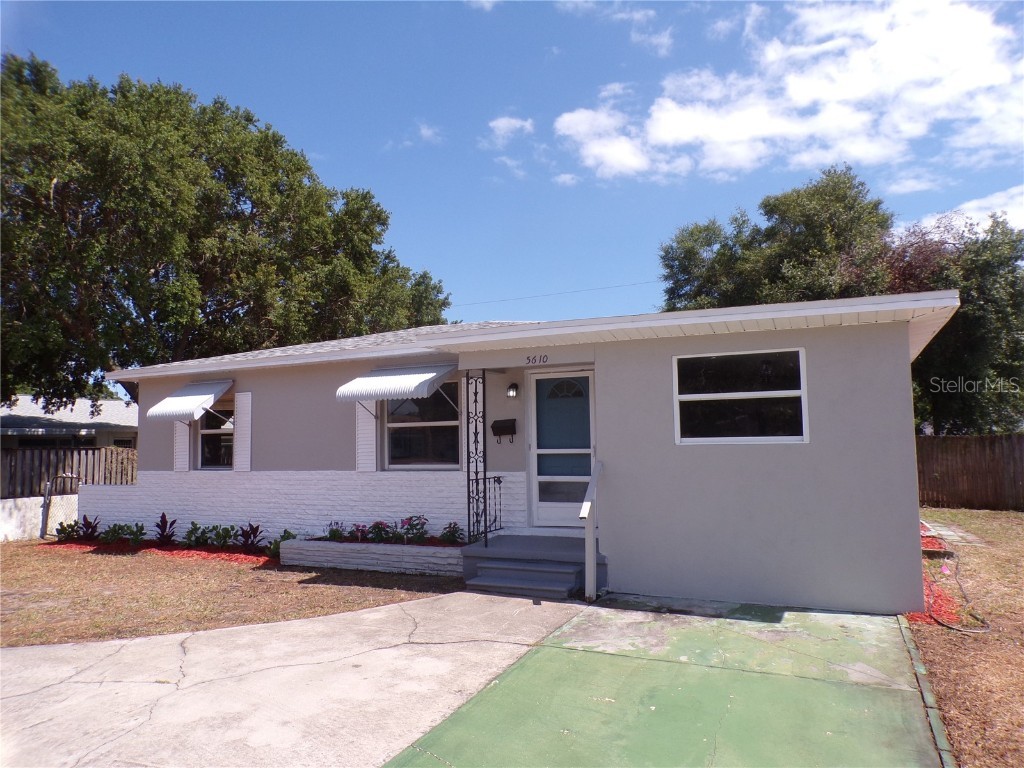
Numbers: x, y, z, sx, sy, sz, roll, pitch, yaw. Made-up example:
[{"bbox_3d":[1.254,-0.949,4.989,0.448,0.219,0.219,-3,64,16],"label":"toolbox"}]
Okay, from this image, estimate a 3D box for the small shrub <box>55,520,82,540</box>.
[{"bbox_3d":[-8.245,2.724,13.200,0.520,0.380,0.500,-3,-5,26],"label":"small shrub"}]

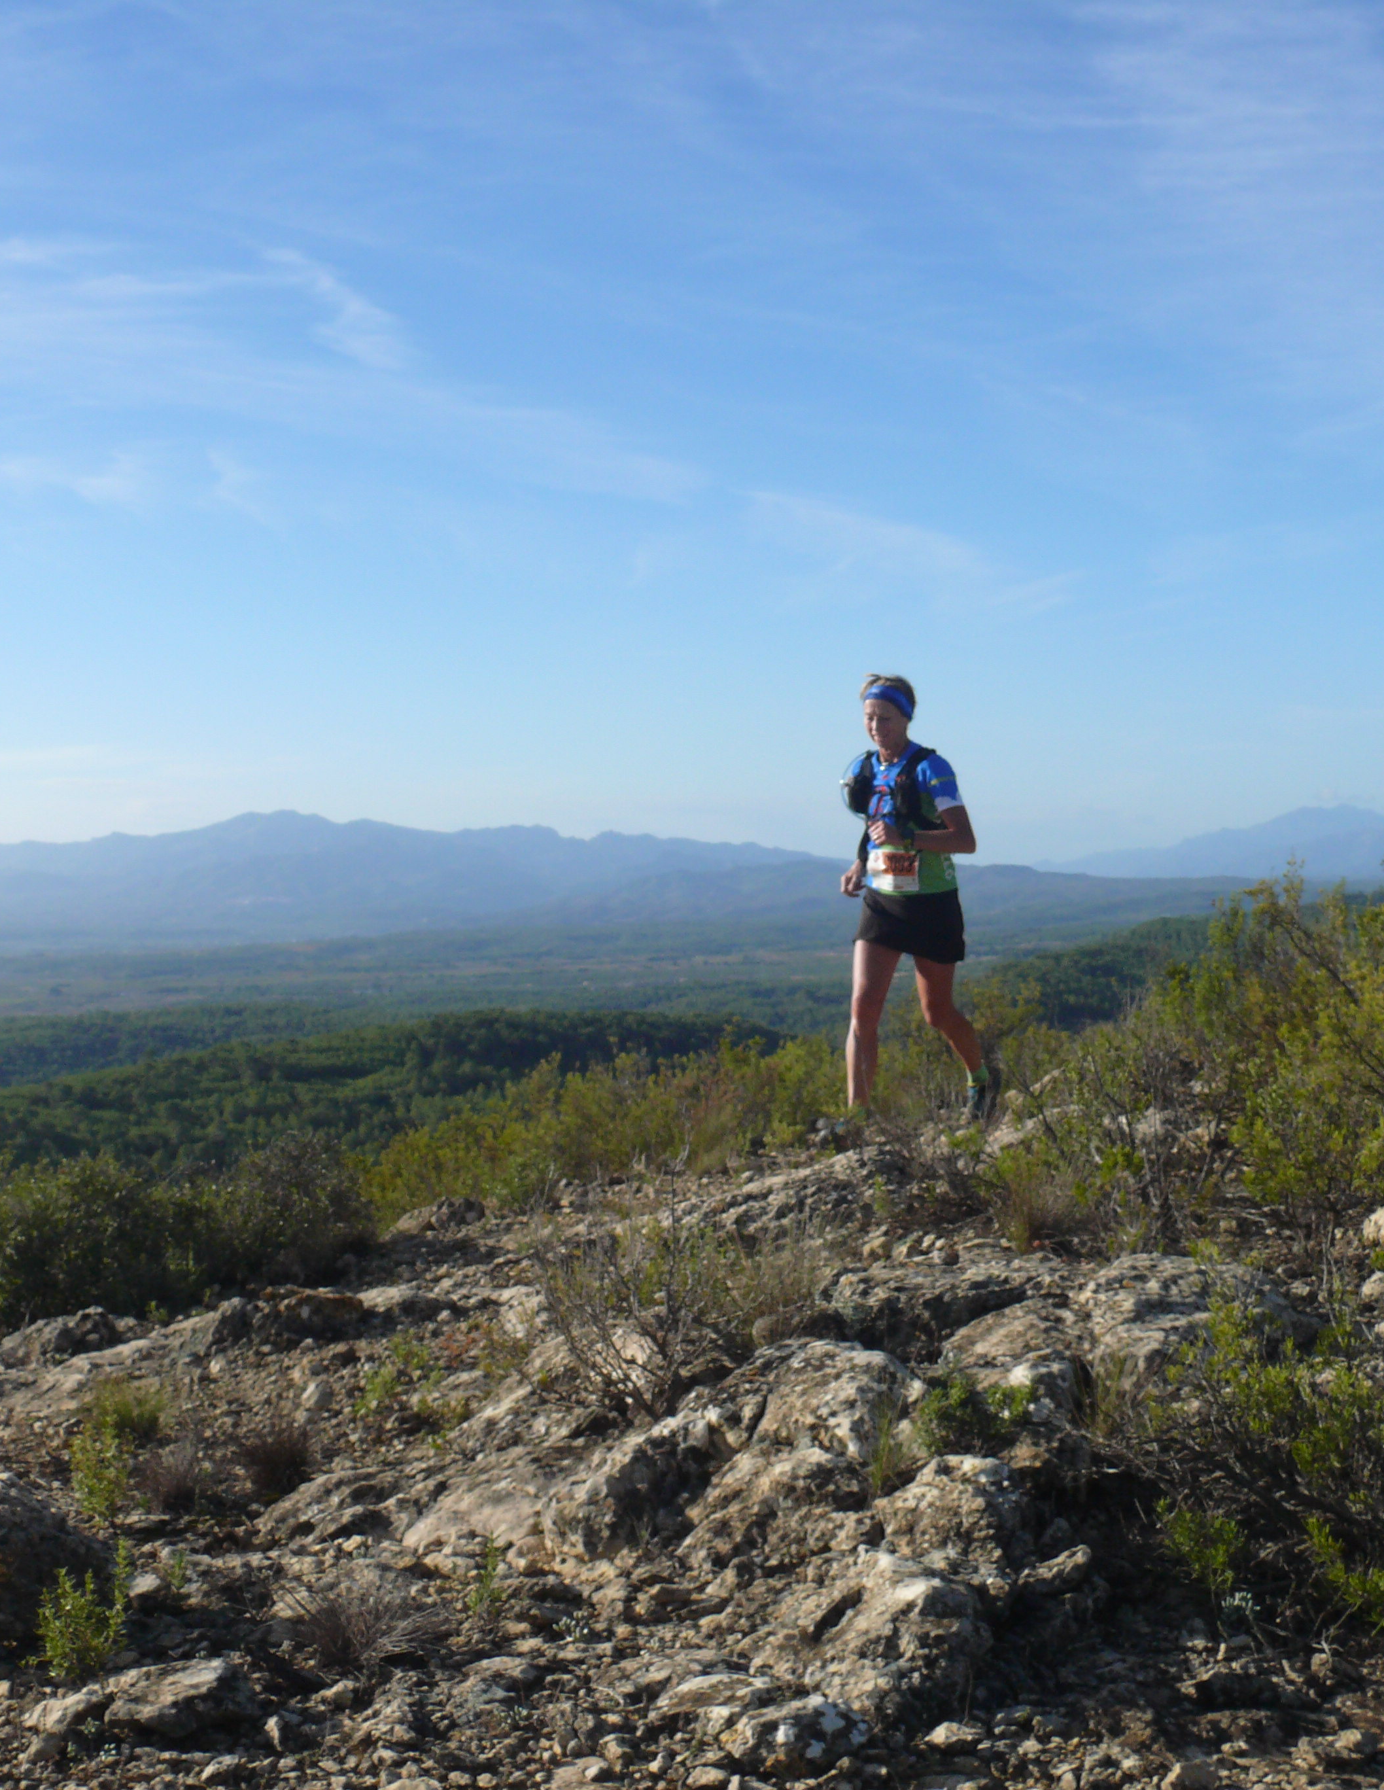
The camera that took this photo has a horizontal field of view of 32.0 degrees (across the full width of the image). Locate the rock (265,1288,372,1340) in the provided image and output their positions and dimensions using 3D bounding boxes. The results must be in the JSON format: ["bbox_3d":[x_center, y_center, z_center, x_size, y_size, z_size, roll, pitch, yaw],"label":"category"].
[{"bbox_3d":[-1.010,1.130,6.500,0.295,0.115,0.230,0,0,0],"label":"rock"}]

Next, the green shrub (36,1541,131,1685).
[{"bbox_3d":[-1.036,1.217,4.100,0.155,0.225,0.145,0,1,0],"label":"green shrub"}]

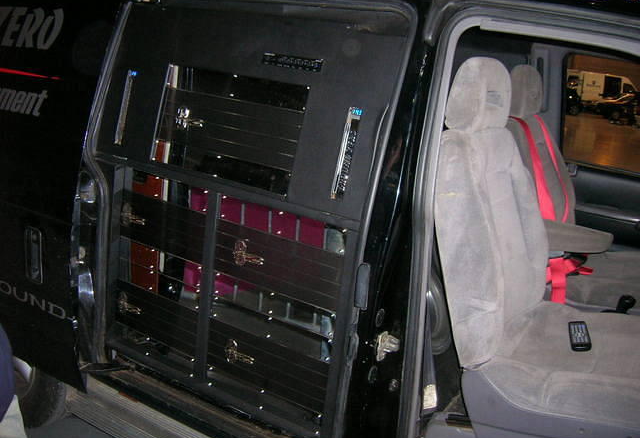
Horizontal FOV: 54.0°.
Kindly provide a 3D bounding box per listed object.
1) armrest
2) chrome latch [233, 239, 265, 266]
[{"bbox_3d":[0.866,0.053,2.238,0.310,0.090,0.085,16,18,26],"label":"armrest"},{"bbox_3d":[-0.202,0.100,1.775,0.093,0.067,0.025,16,18,26],"label":"chrome latch"}]

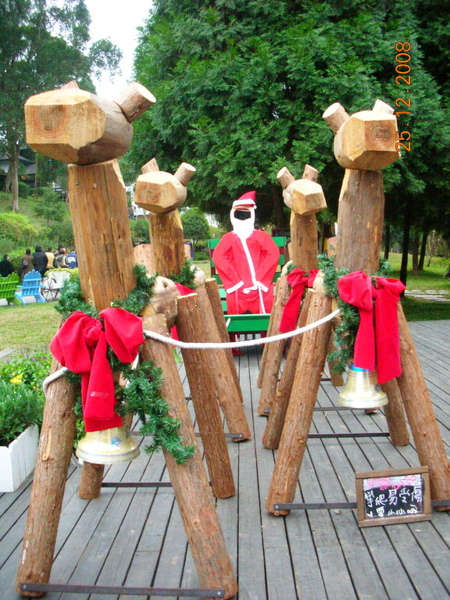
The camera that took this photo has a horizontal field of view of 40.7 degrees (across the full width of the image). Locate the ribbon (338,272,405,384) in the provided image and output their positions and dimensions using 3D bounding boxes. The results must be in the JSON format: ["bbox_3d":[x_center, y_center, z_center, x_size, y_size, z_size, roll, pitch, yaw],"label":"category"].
[{"bbox_3d":[0.751,0.146,3.110,0.338,0.574,0.150,0,5,0],"label":"ribbon"}]

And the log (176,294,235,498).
[{"bbox_3d":[-0.107,0.547,3.488,0.135,1.180,0.135,-10,4,2],"label":"log"}]

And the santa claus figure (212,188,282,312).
[{"bbox_3d":[0.303,-0.626,8.544,0.957,1.816,0.340,0,5,0],"label":"santa claus figure"}]

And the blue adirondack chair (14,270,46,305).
[{"bbox_3d":[-5.370,-0.383,16.799,0.730,0.930,0.850,-3,5,-31],"label":"blue adirondack chair"}]

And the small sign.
[{"bbox_3d":[0.877,1.023,3.173,0.400,0.280,0.040,-1,-6,-12],"label":"small sign"}]

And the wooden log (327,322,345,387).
[{"bbox_3d":[1.124,0.313,6.388,0.130,1.180,0.130,-9,4,2],"label":"wooden log"}]

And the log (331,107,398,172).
[{"bbox_3d":[0.671,-0.776,2.952,0.315,0.300,0.420,0,5,1],"label":"log"}]

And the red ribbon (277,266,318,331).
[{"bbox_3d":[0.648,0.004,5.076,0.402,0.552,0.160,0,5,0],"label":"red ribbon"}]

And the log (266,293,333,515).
[{"bbox_3d":[0.410,0.548,3.242,0.142,1.177,0.142,11,2,-1],"label":"log"}]

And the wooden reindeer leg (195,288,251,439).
[{"bbox_3d":[-0.035,0.442,4.255,0.143,1.124,0.143,-16,4,3],"label":"wooden reindeer leg"}]

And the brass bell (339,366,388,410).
[{"bbox_3d":[0.730,0.445,3.198,0.260,0.225,0.260,0,5,1],"label":"brass bell"}]

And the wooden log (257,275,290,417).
[{"bbox_3d":[0.425,0.401,5.249,0.135,1.200,0.135,8,5,1],"label":"wooden log"}]

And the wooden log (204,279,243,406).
[{"bbox_3d":[-0.008,0.381,5.537,0.122,1.145,0.122,-11,7,1],"label":"wooden log"}]

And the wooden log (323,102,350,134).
[{"bbox_3d":[0.590,-0.947,3.183,0.135,0.118,0.118,41,4,-25],"label":"wooden log"}]

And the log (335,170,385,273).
[{"bbox_3d":[0.729,-0.352,3.261,0.250,0.701,0.240,2,5,0],"label":"log"}]

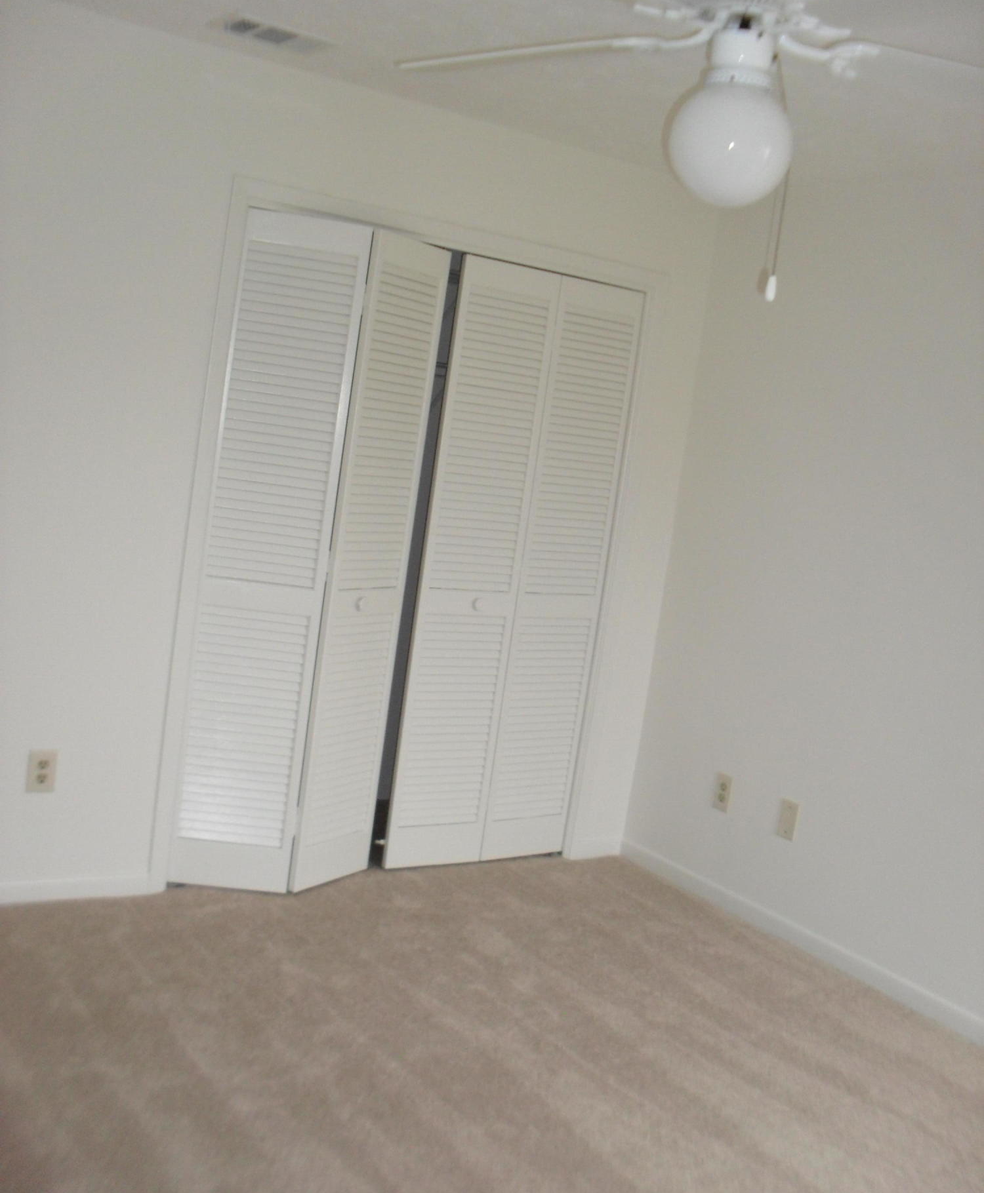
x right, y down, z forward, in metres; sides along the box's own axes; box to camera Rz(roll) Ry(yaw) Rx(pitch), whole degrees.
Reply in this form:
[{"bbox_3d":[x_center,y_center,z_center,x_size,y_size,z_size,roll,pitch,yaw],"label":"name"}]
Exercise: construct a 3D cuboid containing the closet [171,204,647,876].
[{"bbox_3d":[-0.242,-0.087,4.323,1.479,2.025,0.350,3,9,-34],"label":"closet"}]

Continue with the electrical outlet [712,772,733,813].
[{"bbox_3d":[0.792,0.676,4.561,0.010,0.118,0.074,3,9,-34],"label":"electrical outlet"}]

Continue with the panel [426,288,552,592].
[{"bbox_3d":[-0.008,-0.501,4.343,0.328,0.975,0.032,3,9,-34],"label":"panel"}]

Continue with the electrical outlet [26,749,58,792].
[{"bbox_3d":[-1.258,0.489,3.709,0.074,0.118,0.010,3,9,-34],"label":"electrical outlet"}]

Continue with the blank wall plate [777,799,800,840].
[{"bbox_3d":[0.962,0.726,4.310,0.010,0.118,0.074,3,9,-34],"label":"blank wall plate"}]

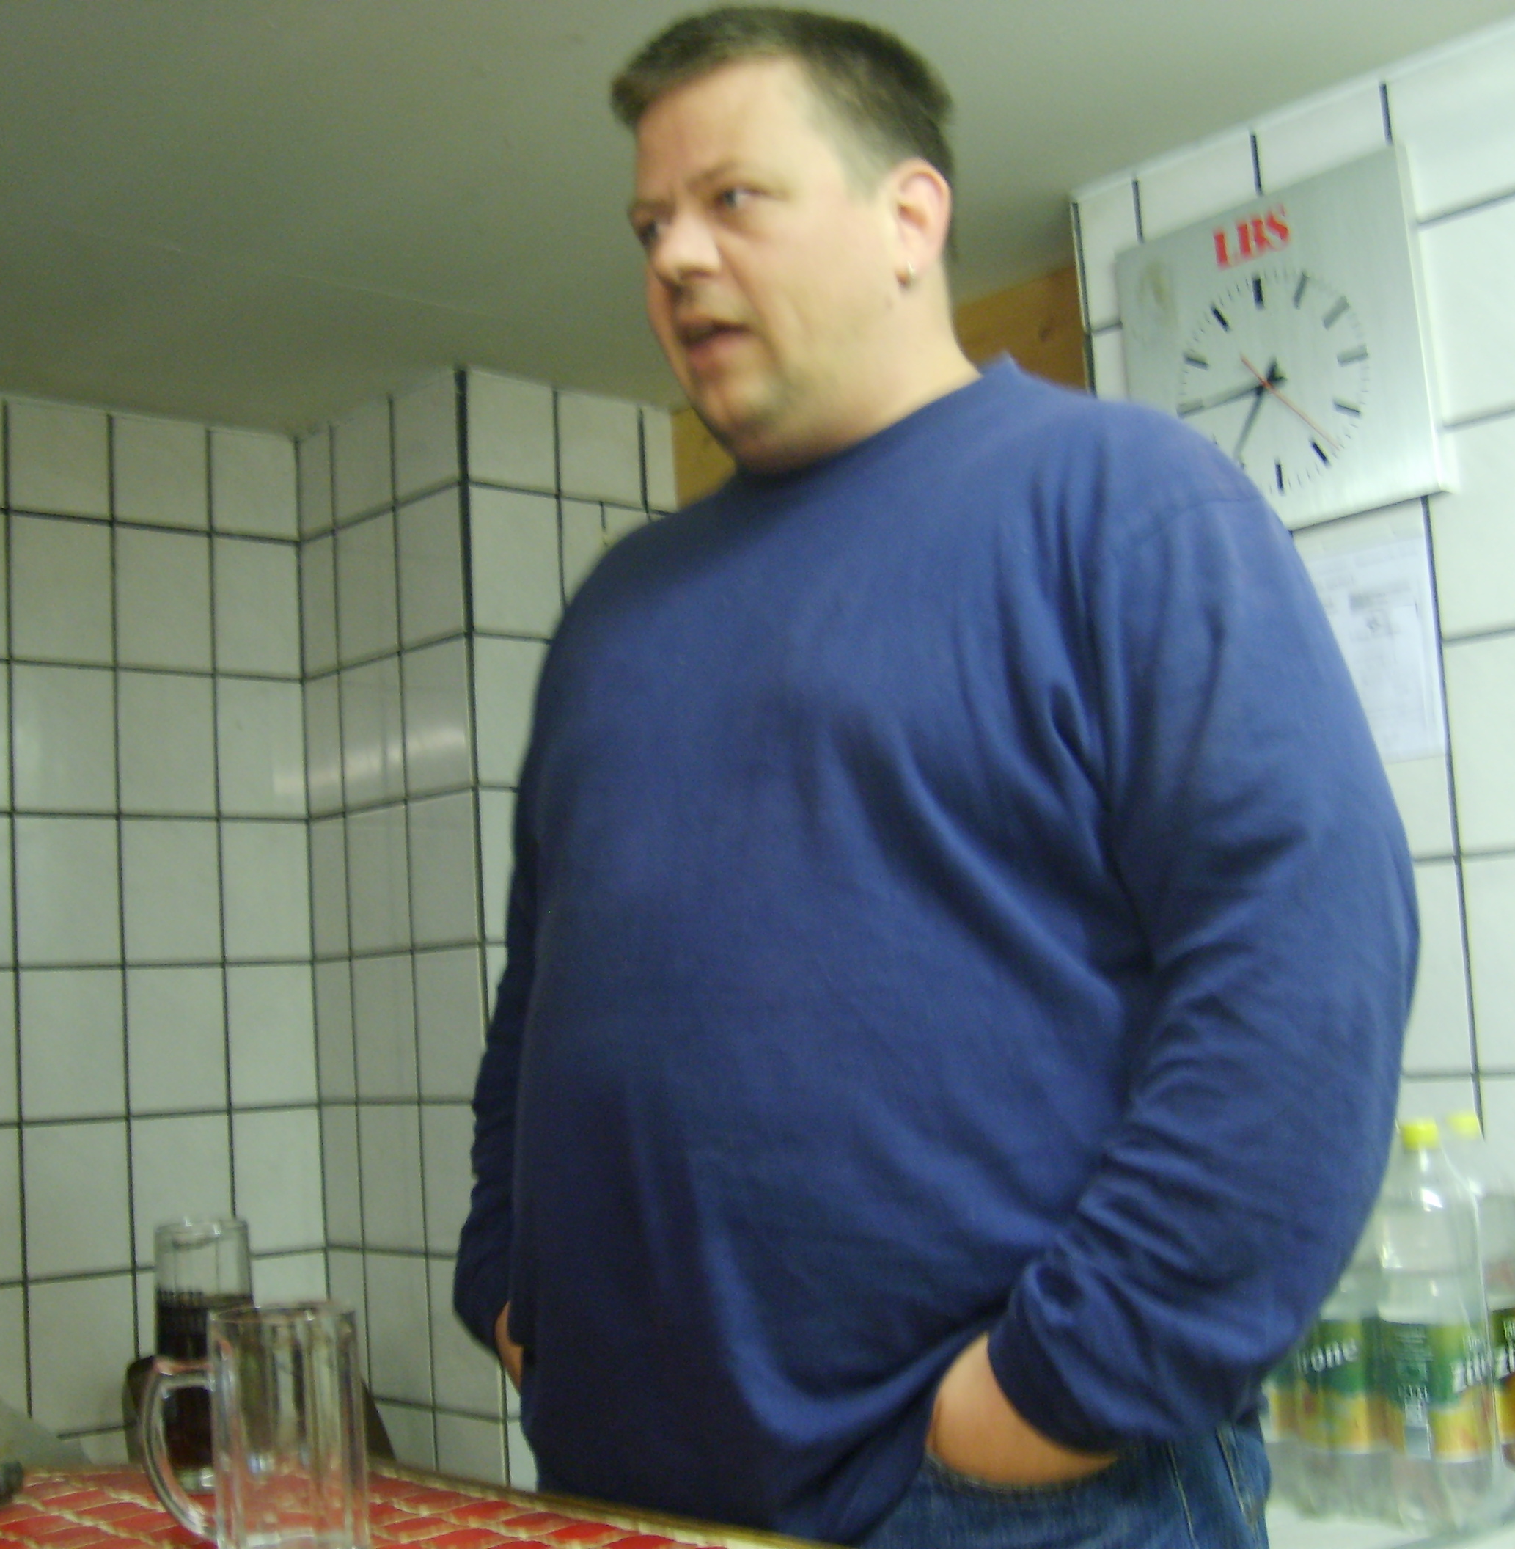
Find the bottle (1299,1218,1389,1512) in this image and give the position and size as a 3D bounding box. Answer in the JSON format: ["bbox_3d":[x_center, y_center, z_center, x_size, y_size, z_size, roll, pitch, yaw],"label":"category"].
[{"bbox_3d":[0.503,0.464,1.802,0.087,0.323,0.087,2,-9,-44],"label":"bottle"}]

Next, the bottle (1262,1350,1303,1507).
[{"bbox_3d":[0.426,0.459,1.796,0.088,0.325,0.088,3,-8,-43],"label":"bottle"}]

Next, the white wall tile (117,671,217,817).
[{"bbox_3d":[-0.816,-0.040,2.882,0.145,0.198,0.010,2,-9,-44],"label":"white wall tile"}]

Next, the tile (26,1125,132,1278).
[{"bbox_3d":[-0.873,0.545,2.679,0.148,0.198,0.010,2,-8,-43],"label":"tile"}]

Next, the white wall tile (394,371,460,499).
[{"bbox_3d":[-0.440,-0.450,2.806,0.010,0.155,0.158,3,-8,-43],"label":"white wall tile"}]

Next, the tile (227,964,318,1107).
[{"bbox_3d":[-0.688,0.366,2.951,0.139,0.200,0.010,2,-8,-42],"label":"tile"}]

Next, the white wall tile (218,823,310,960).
[{"bbox_3d":[-0.691,0.164,2.933,0.141,0.200,0.010,3,-8,-43],"label":"white wall tile"}]

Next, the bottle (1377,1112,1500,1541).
[{"bbox_3d":[0.562,0.453,1.740,0.087,0.323,0.087,2,-9,-44],"label":"bottle"}]

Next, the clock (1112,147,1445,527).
[{"bbox_3d":[0.510,-0.402,2.056,0.030,0.337,0.338,3,-8,-43],"label":"clock"}]

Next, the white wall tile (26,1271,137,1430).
[{"bbox_3d":[-0.862,0.742,2.670,0.150,0.200,0.010,3,-8,-43],"label":"white wall tile"}]

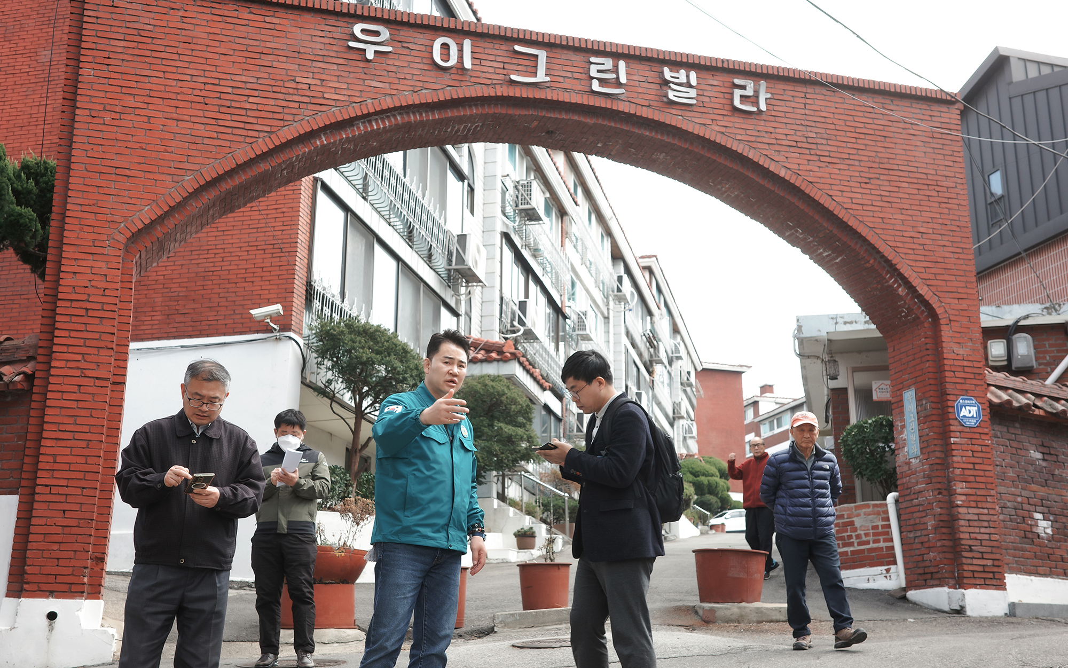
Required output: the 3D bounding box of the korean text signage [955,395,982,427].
[{"bbox_3d":[4.126,0.742,11.272,0.296,0.292,0.012,4,-15,-17],"label":"korean text signage"}]

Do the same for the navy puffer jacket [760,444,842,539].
[{"bbox_3d":[1.883,1.117,8.420,0.570,0.690,0.360,4,-16,-11],"label":"navy puffer jacket"}]

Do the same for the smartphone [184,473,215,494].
[{"bbox_3d":[-1.198,0.537,4.252,0.075,0.011,0.160,2,-31,-28],"label":"smartphone"}]

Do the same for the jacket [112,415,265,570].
[{"bbox_3d":[-1.282,0.580,4.430,0.560,0.588,0.400,5,-15,-17],"label":"jacket"}]

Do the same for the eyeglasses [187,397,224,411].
[{"bbox_3d":[-1.283,0.247,4.629,0.140,0.048,0.135,12,15,-20],"label":"eyeglasses"}]

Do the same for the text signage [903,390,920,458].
[{"bbox_3d":[3.679,0.876,11.579,0.025,0.660,0.190,4,-15,-17],"label":"text signage"}]

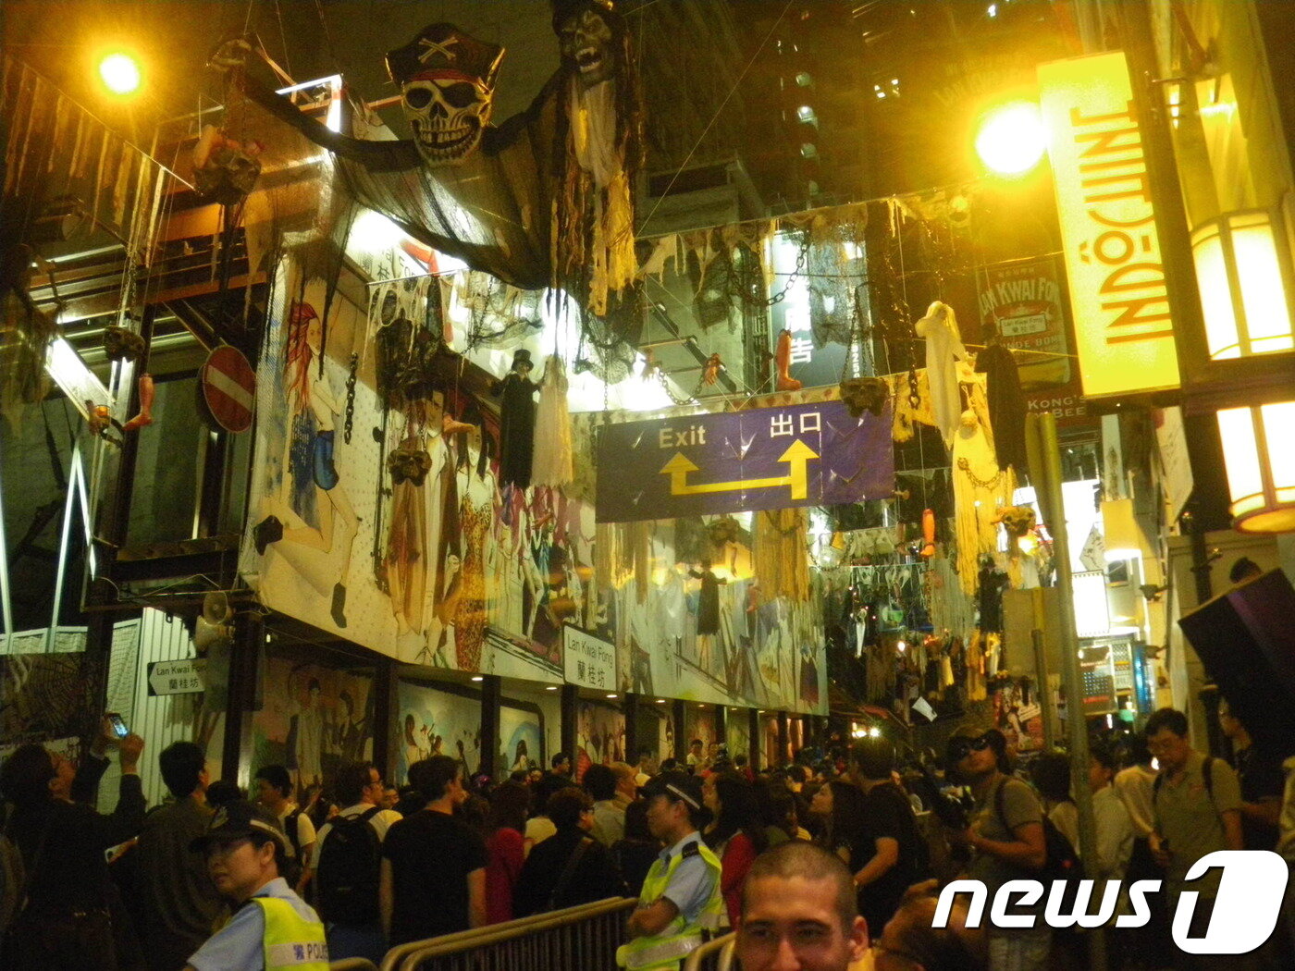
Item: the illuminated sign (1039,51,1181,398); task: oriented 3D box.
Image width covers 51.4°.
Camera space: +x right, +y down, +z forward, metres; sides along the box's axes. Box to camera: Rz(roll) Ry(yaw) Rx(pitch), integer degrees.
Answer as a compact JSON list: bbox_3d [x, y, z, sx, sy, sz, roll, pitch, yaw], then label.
[{"bbox_3d":[2.578,-1.497,7.600,0.550,2.070,0.200,-6,-19,13],"label":"illuminated sign"}]

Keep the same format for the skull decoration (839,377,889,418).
[{"bbox_3d":[1.765,-0.717,11.000,0.370,0.280,0.270,-6,-19,13],"label":"skull decoration"}]

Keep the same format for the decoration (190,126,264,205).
[{"bbox_3d":[-2.487,-1.905,8.000,0.360,0.380,0.320,0,-19,-3],"label":"decoration"}]

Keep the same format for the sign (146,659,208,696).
[{"bbox_3d":[-3.502,1.457,10.200,0.580,0.245,0.040,-7,-20,16],"label":"sign"}]

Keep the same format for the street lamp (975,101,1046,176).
[{"bbox_3d":[2.963,-2.831,11.000,0.500,0.420,0.500,-6,-19,13],"label":"street lamp"}]

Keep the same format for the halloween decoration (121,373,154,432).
[{"bbox_3d":[-3.709,-0.607,9.800,0.190,0.430,0.110,-7,-20,16],"label":"halloween decoration"}]

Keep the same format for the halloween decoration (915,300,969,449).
[{"bbox_3d":[2.284,-0.860,10.500,0.330,1.200,0.250,-2,-19,3],"label":"halloween decoration"}]

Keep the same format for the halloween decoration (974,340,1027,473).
[{"bbox_3d":[2.745,-0.612,10.500,0.330,1.080,0.250,-6,-19,13],"label":"halloween decoration"}]

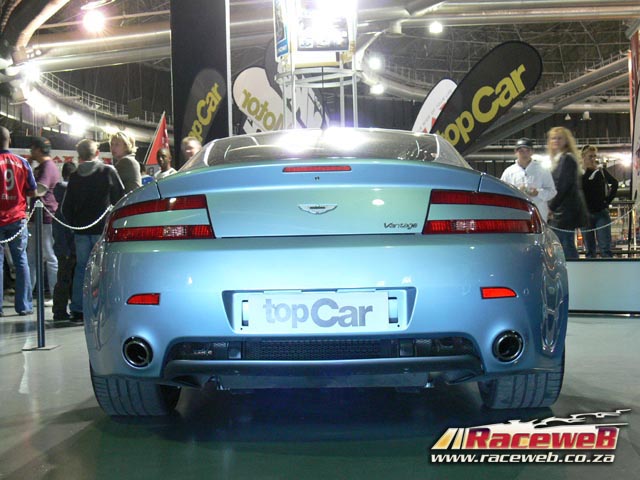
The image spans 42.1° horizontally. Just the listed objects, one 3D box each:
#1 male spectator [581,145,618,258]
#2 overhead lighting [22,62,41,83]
[{"bbox_3d":[3.292,-0.247,9.800,0.580,1.740,0.380,-2,0,-41],"label":"male spectator"},{"bbox_3d":[-12.483,-7.248,36.000,0.750,0.800,0.650,-1,0,-19],"label":"overhead lighting"}]

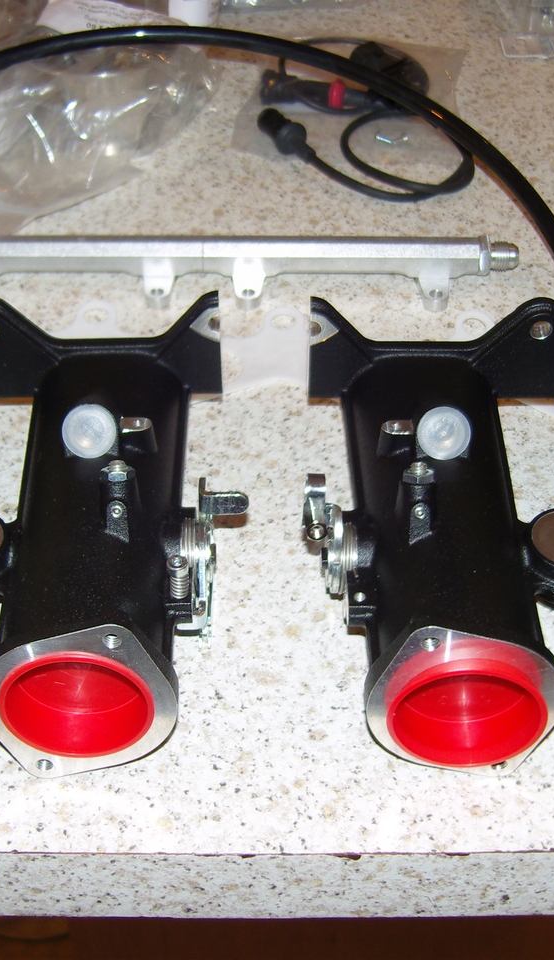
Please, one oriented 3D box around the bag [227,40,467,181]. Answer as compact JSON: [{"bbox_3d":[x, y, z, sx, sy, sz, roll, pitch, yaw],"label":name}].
[{"bbox_3d":[0.046,-0.228,0.748,0.140,0.024,0.142,0,42,0],"label":"bag"}]

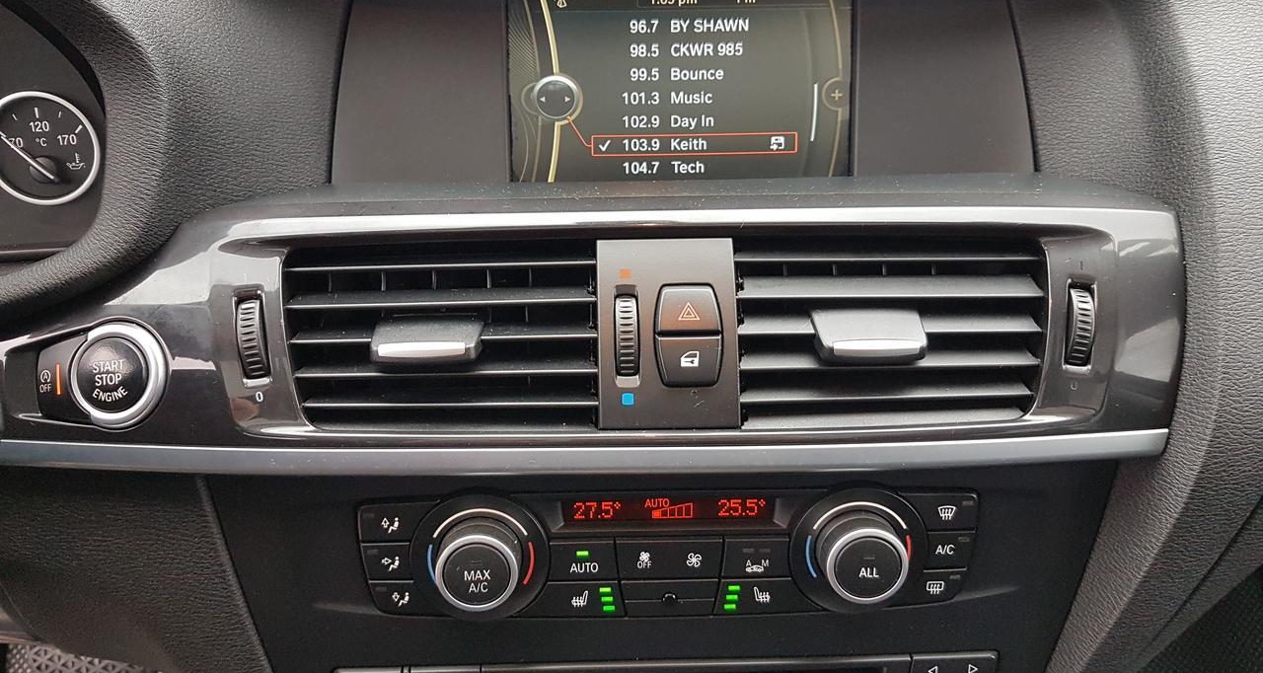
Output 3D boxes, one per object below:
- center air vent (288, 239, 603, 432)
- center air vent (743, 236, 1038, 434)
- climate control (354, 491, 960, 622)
[{"bbox_3d":[-0.066,0.000,0.329,0.107,0.065,0.027,-1,-6,-2],"label":"center air vent"},{"bbox_3d":[0.091,-0.001,0.334,0.107,0.065,0.027,-1,-6,-2],"label":"center air vent"},{"bbox_3d":[0.013,0.075,0.329,0.211,0.049,0.022,-1,15,-2],"label":"climate control"}]

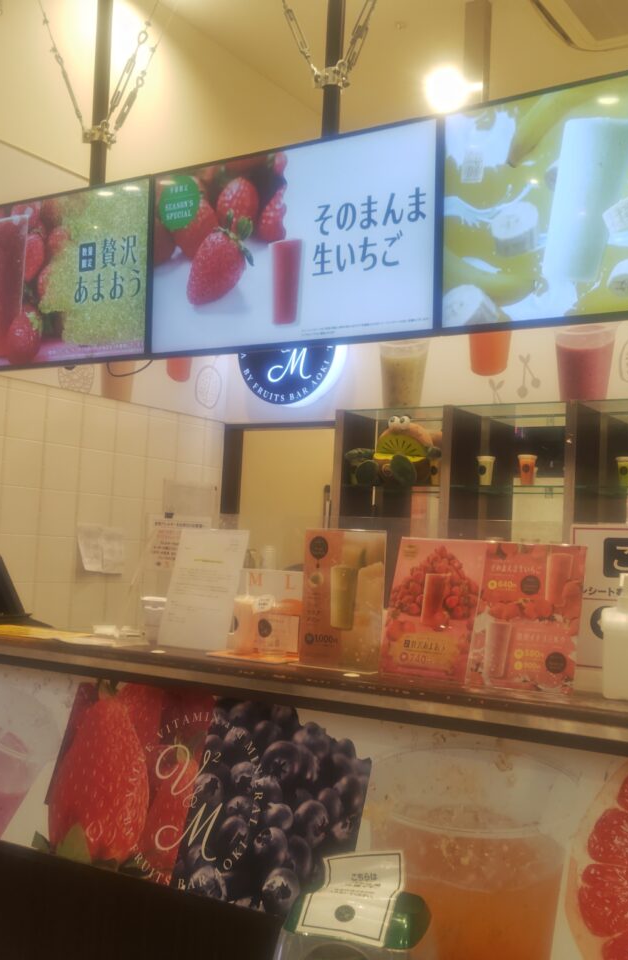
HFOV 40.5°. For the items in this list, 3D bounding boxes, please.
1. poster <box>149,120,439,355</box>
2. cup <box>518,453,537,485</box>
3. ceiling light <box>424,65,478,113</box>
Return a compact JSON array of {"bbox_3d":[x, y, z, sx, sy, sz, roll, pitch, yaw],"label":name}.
[{"bbox_3d":[-0.083,-0.701,2.593,1.005,0.620,0.060,0,-5,28],"label":"poster"},{"bbox_3d":[0.939,-0.044,3.738,0.084,0.134,0.084,0,-5,28],"label":"cup"},{"bbox_3d":[0.610,-1.749,3.800,0.220,0.210,0.200,2,-4,8],"label":"ceiling light"}]

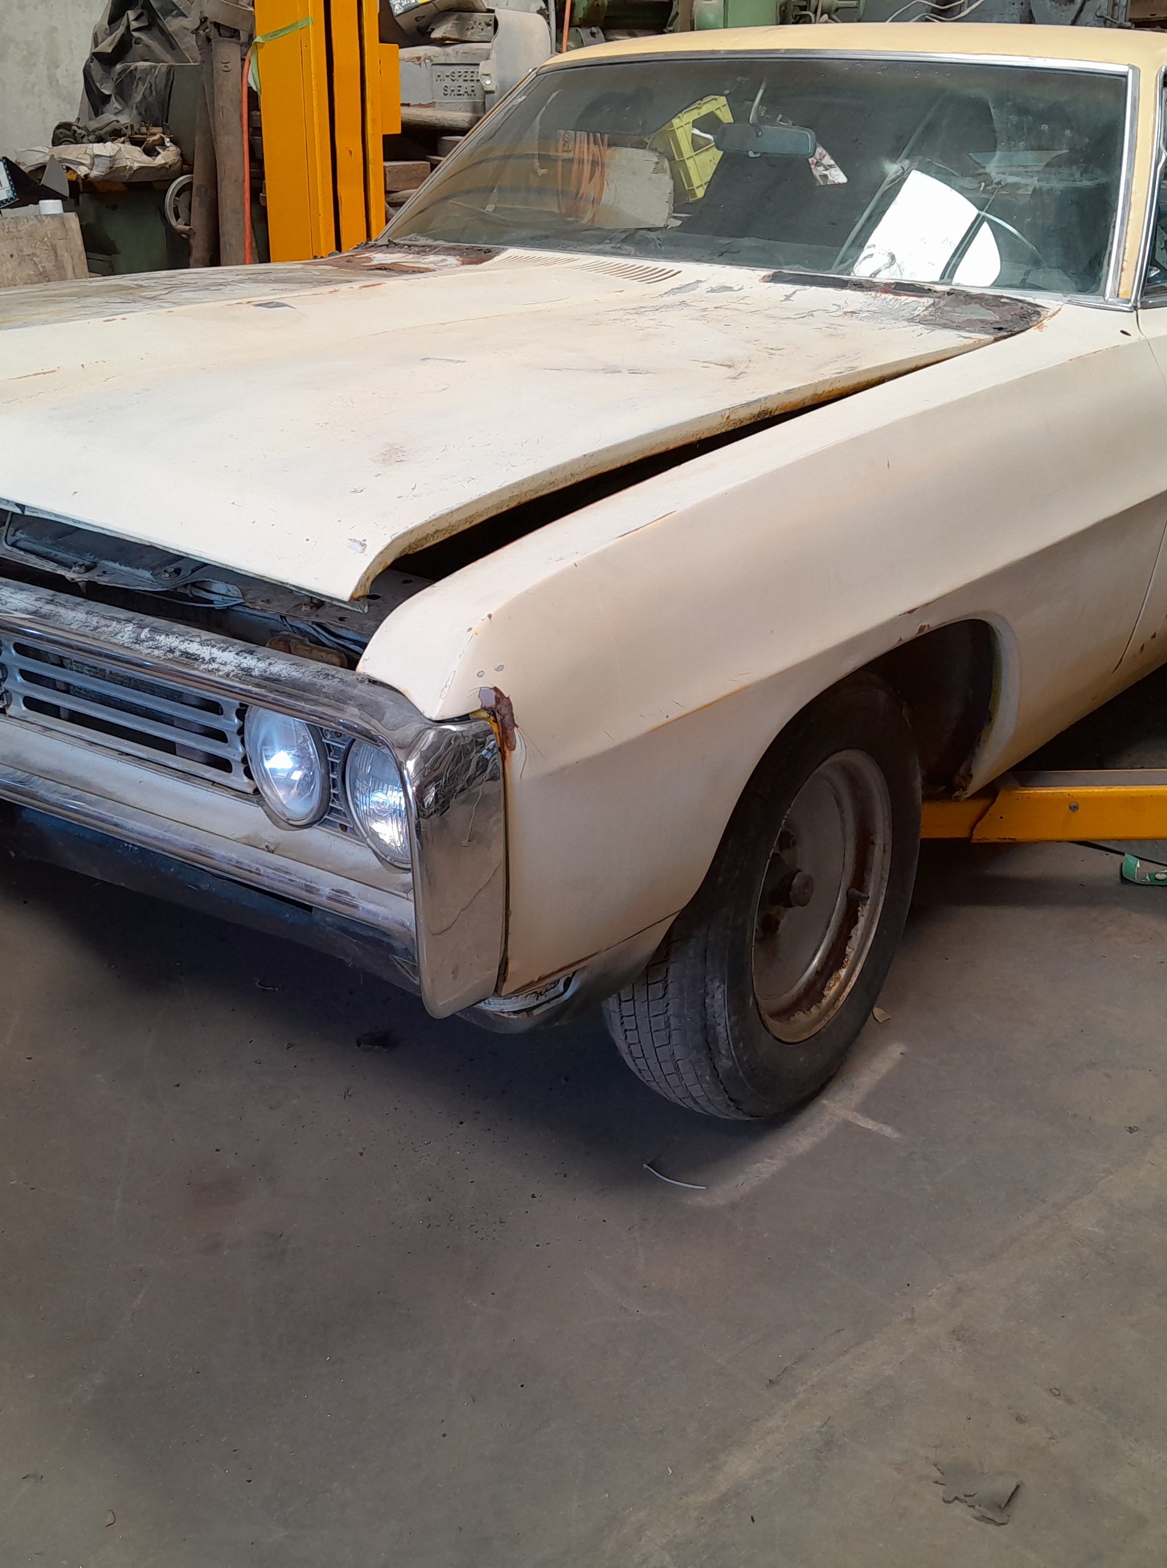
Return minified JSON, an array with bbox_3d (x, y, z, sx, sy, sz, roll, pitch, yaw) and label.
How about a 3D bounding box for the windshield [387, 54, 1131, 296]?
[{"bbox_3d":[0.262,-1.163,2.960,1.640,0.140,0.560,18,72,36],"label":"windshield"}]

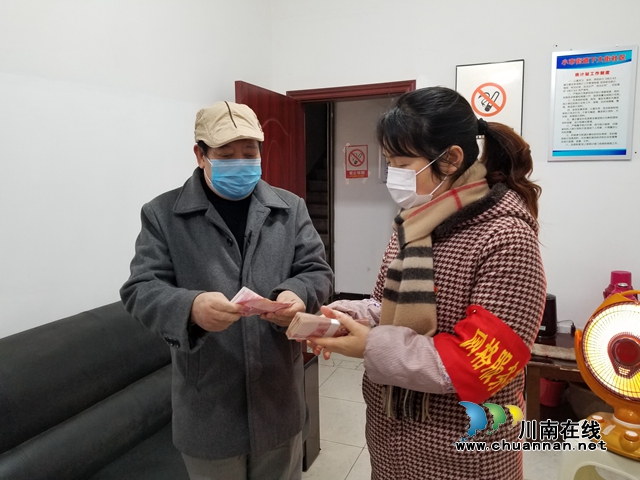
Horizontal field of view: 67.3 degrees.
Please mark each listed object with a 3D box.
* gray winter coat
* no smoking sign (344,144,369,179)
[{"bbox_3d":[-0.247,0.207,1.390,0.600,0.810,0.400,-3,7,-20],"label":"gray winter coat"},{"bbox_3d":[0.407,-0.851,5.261,0.260,0.350,0.015,2,8,22],"label":"no smoking sign"}]

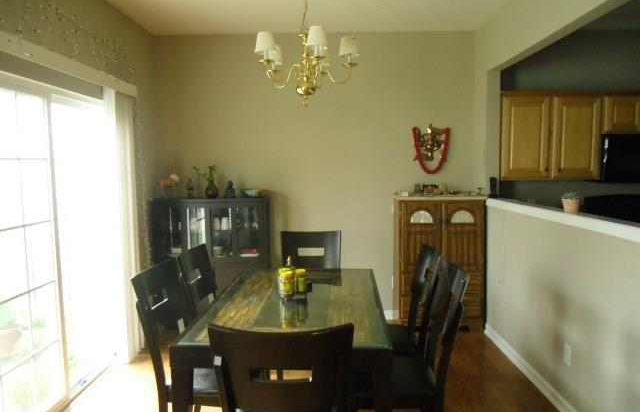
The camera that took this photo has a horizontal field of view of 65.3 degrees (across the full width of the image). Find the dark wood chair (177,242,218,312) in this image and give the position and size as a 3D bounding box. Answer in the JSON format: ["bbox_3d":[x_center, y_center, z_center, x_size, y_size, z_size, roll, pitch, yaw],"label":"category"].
[{"bbox_3d":[-0.499,0.749,3.075,0.584,0.960,0.465,0,4,5],"label":"dark wood chair"}]

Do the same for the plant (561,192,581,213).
[{"bbox_3d":[1.490,-0.023,2.975,0.099,0.124,0.099,0,4,1],"label":"plant"}]

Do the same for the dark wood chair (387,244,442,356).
[{"bbox_3d":[0.396,0.746,3.026,0.584,0.960,0.465,0,4,1],"label":"dark wood chair"}]

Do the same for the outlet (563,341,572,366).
[{"bbox_3d":[1.422,0.855,2.870,0.009,0.117,0.071,0,4,1],"label":"outlet"}]

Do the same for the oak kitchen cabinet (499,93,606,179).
[{"bbox_3d":[2.026,-0.623,4.543,0.891,0.762,0.317,0,4,1],"label":"oak kitchen cabinet"}]

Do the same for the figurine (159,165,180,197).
[{"bbox_3d":[-1.363,-0.218,4.561,0.188,0.282,0.079,0,4,11],"label":"figurine"}]

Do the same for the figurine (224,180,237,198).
[{"bbox_3d":[-0.813,-0.155,4.534,0.107,0.163,0.084,0,4,1],"label":"figurine"}]

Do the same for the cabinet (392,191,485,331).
[{"bbox_3d":[1.078,0.506,4.592,0.762,1.193,0.426,0,4,1],"label":"cabinet"}]

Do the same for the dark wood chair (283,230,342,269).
[{"bbox_3d":[-0.071,0.702,3.668,0.465,0.960,0.574,0,4,1],"label":"dark wood chair"}]

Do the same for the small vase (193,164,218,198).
[{"bbox_3d":[-1.032,-0.214,4.514,0.218,0.302,0.148,0,4,1],"label":"small vase"}]

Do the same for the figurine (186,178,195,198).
[{"bbox_3d":[-1.189,-0.169,4.551,0.071,0.183,0.059,0,4,1],"label":"figurine"}]

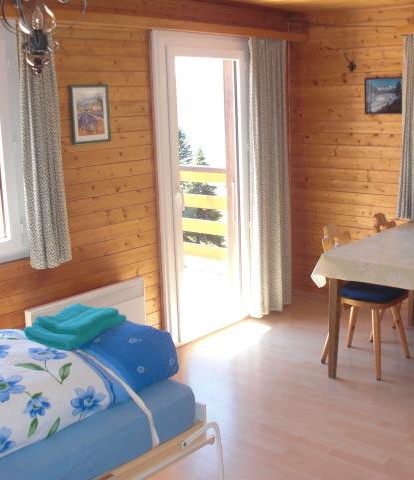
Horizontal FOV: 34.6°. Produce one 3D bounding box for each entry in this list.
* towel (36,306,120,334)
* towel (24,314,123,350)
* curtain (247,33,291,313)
[{"bbox_3d":[-0.577,0.350,2.973,0.250,0.057,0.275,6,14,33],"label":"towel"},{"bbox_3d":[-0.581,0.393,2.960,0.296,0.067,0.342,6,14,33],"label":"towel"},{"bbox_3d":[0.475,-0.442,4.931,0.117,2.025,0.428,8,16,41],"label":"curtain"}]

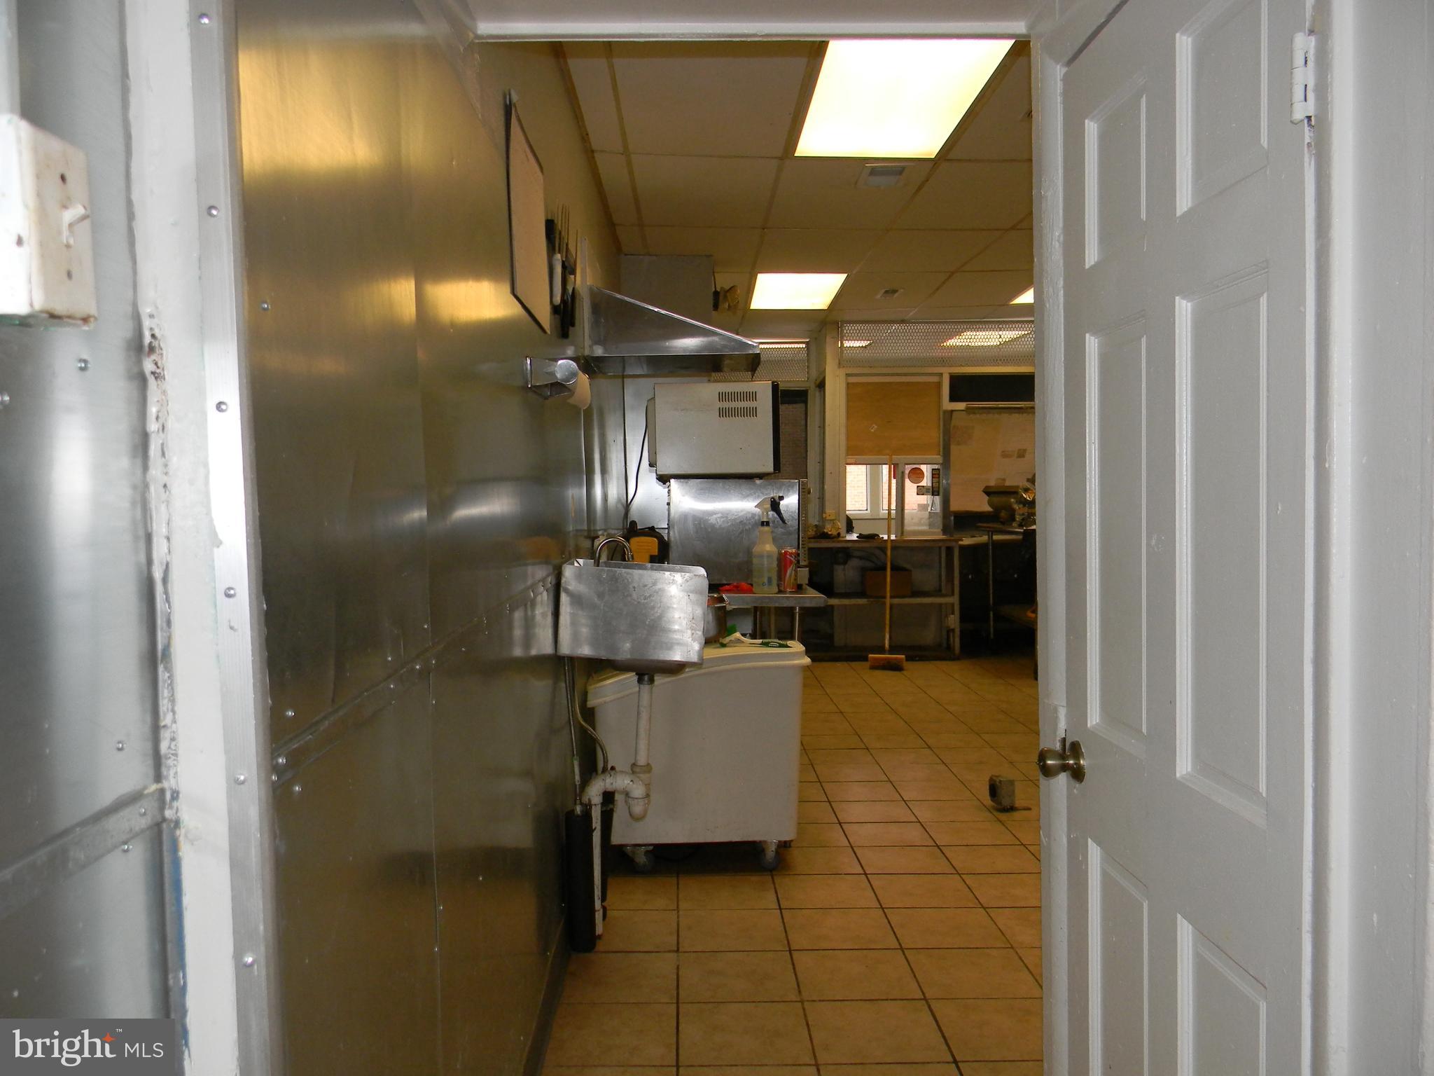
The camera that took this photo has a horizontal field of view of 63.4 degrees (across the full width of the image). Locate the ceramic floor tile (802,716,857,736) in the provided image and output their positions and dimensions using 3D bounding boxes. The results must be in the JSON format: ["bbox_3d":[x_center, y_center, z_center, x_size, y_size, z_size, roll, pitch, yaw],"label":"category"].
[{"bbox_3d":[0.564,1.007,6.085,0.302,0.010,0.302,0,2,-2],"label":"ceramic floor tile"}]

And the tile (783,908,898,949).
[{"bbox_3d":[0.347,1.116,3.291,0.302,0.010,0.302,0,2,-2],"label":"tile"}]

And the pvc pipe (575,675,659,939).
[{"bbox_3d":[-0.275,0.742,3.250,0.225,0.705,0.160,0,2,-2],"label":"pvc pipe"}]

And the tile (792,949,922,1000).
[{"bbox_3d":[0.360,1.141,3.020,0.302,0.010,0.302,0,2,-2],"label":"tile"}]

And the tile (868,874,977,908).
[{"bbox_3d":[0.658,1.133,3.703,0.305,0.010,0.305,0,2,-2],"label":"tile"}]

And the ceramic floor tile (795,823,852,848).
[{"bbox_3d":[0.326,1.107,4.316,0.305,0.010,0.305,0,2,-2],"label":"ceramic floor tile"}]

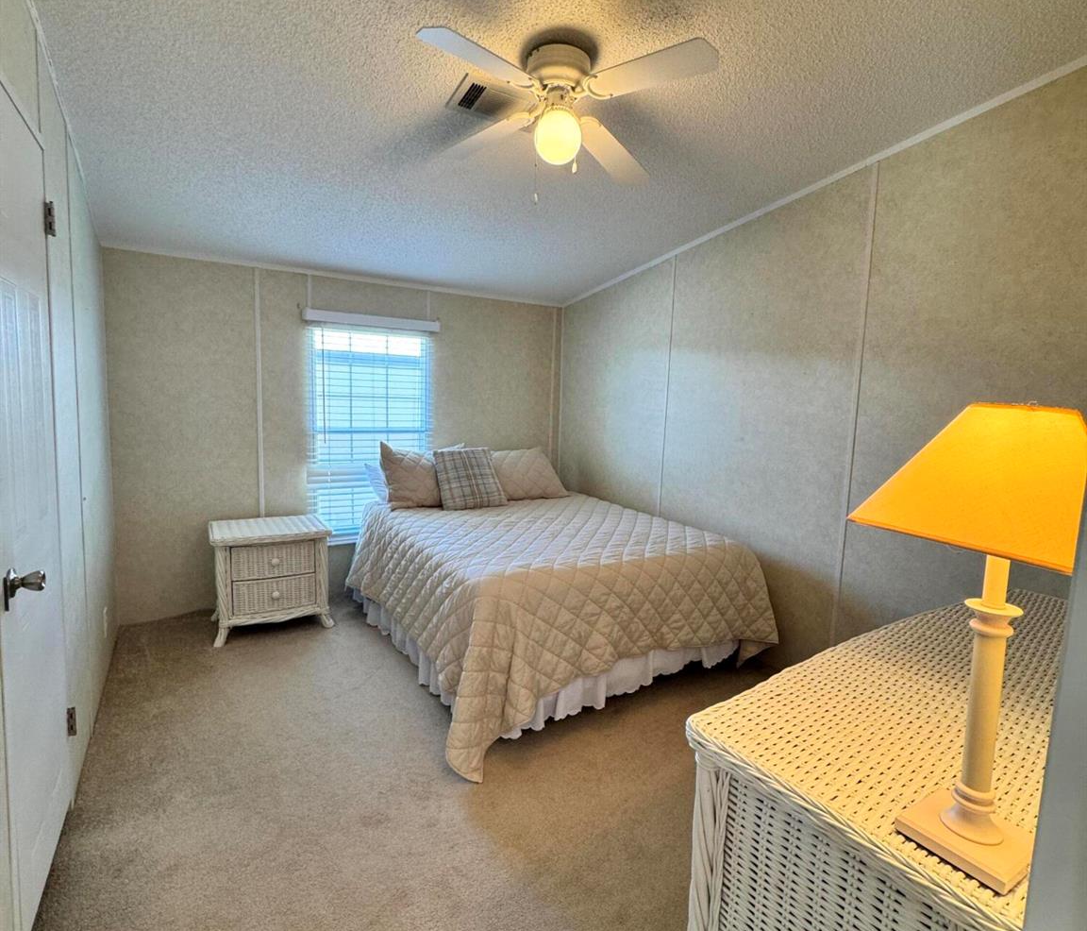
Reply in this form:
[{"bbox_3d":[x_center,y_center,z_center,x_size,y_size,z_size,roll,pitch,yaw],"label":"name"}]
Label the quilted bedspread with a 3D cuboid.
[{"bbox_3d":[-0.068,0.640,3.373,1.702,0.665,2.136,-1,7,-30],"label":"quilted bedspread"}]

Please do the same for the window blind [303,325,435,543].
[{"bbox_3d":[-1.150,-0.216,3.949,0.818,1.422,0.060,-1,7,-30],"label":"window blind"}]

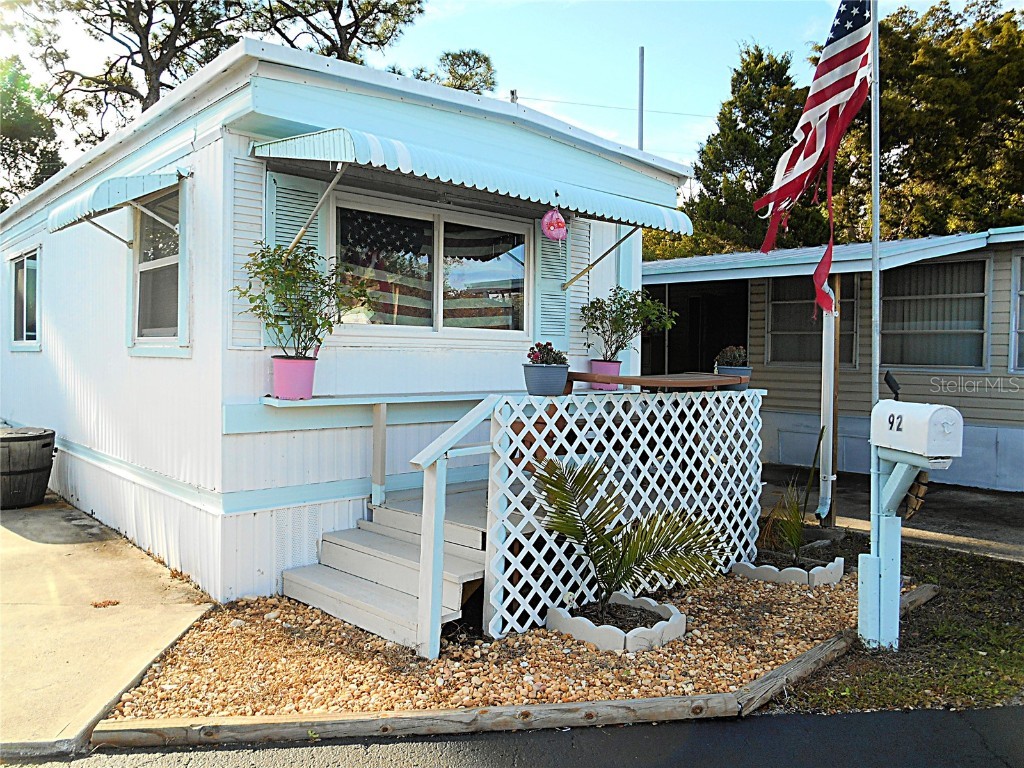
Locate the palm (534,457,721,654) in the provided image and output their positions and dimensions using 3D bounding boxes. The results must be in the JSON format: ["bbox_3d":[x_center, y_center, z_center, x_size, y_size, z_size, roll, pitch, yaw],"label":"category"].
[{"bbox_3d":[0.609,0.855,4.020,0.970,0.910,0.720,-1,3,-42],"label":"palm"}]

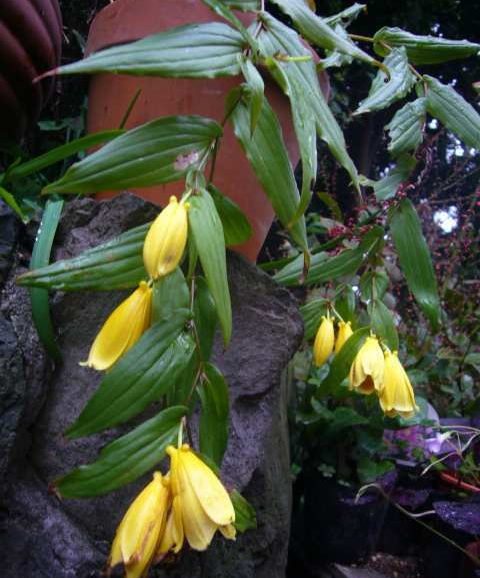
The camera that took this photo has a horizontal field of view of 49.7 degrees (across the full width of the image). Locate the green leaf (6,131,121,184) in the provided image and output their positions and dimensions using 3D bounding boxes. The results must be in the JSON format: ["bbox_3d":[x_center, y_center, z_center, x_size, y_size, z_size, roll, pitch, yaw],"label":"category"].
[{"bbox_3d":[-0.160,-0.120,0.470,0.115,0.018,0.025,-21,0,0],"label":"green leaf"}]

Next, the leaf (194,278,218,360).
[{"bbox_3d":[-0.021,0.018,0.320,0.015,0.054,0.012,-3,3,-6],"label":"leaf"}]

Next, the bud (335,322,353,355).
[{"bbox_3d":[0.132,0.064,0.660,0.024,0.047,0.024,12,0,0],"label":"bud"}]

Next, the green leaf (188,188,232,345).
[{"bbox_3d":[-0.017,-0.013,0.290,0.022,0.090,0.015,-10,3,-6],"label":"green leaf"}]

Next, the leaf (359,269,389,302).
[{"bbox_3d":[0.137,-0.004,0.530,0.030,0.033,0.015,4,0,0],"label":"leaf"}]

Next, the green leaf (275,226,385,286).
[{"bbox_3d":[0.093,-0.033,0.530,0.124,0.037,0.030,-24,0,-9],"label":"green leaf"}]

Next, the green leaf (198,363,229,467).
[{"bbox_3d":[-0.020,0.089,0.370,0.020,0.075,0.020,-5,0,0],"label":"green leaf"}]

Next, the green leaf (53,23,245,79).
[{"bbox_3d":[-0.064,-0.164,0.370,0.141,0.033,0.030,-12,0,-8],"label":"green leaf"}]

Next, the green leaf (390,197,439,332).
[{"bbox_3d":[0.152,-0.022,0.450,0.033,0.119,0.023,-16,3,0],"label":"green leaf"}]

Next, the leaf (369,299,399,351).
[{"bbox_3d":[0.147,0.037,0.530,0.025,0.058,0.018,-23,0,0],"label":"leaf"}]

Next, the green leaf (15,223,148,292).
[{"bbox_3d":[-0.110,-0.022,0.385,0.118,0.035,0.028,-13,0,-4],"label":"green leaf"}]

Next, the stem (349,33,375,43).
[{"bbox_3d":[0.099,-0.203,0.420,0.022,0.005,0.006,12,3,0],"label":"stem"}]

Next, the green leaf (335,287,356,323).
[{"bbox_3d":[0.135,0.021,0.660,0.026,0.046,0.020,6,0,1],"label":"green leaf"}]

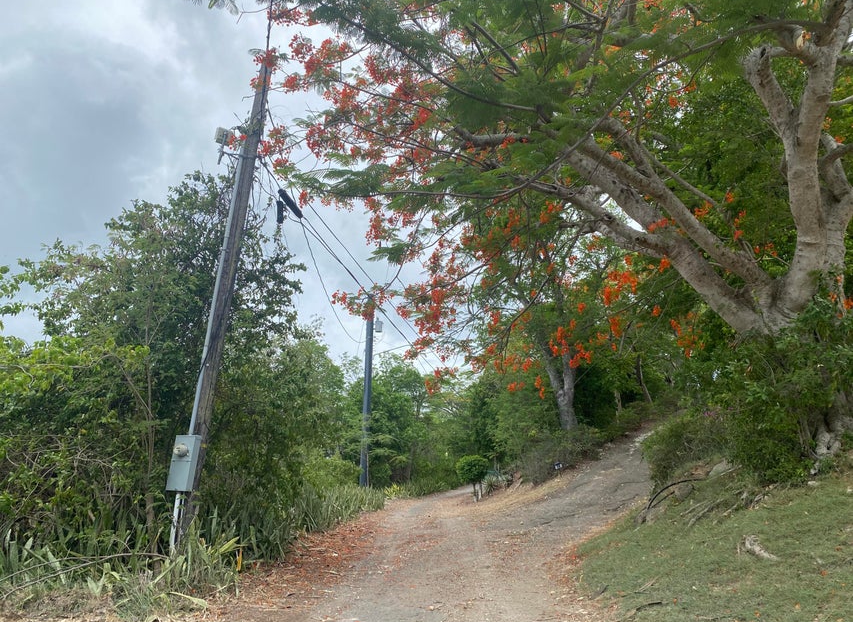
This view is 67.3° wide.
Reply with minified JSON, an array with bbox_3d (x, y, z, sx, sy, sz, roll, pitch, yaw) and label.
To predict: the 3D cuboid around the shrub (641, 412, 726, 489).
[{"bbox_3d":[4.931,2.618,12.200,1.650,1.450,1.600,1,-11,0],"label":"shrub"}]

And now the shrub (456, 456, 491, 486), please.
[{"bbox_3d":[1.385,4.774,19.300,1.000,0.880,1.000,1,-11,0],"label":"shrub"}]

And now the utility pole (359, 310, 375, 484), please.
[{"bbox_3d":[-2.541,3.626,27.500,0.330,8.100,0.330,1,-11,0],"label":"utility pole"}]

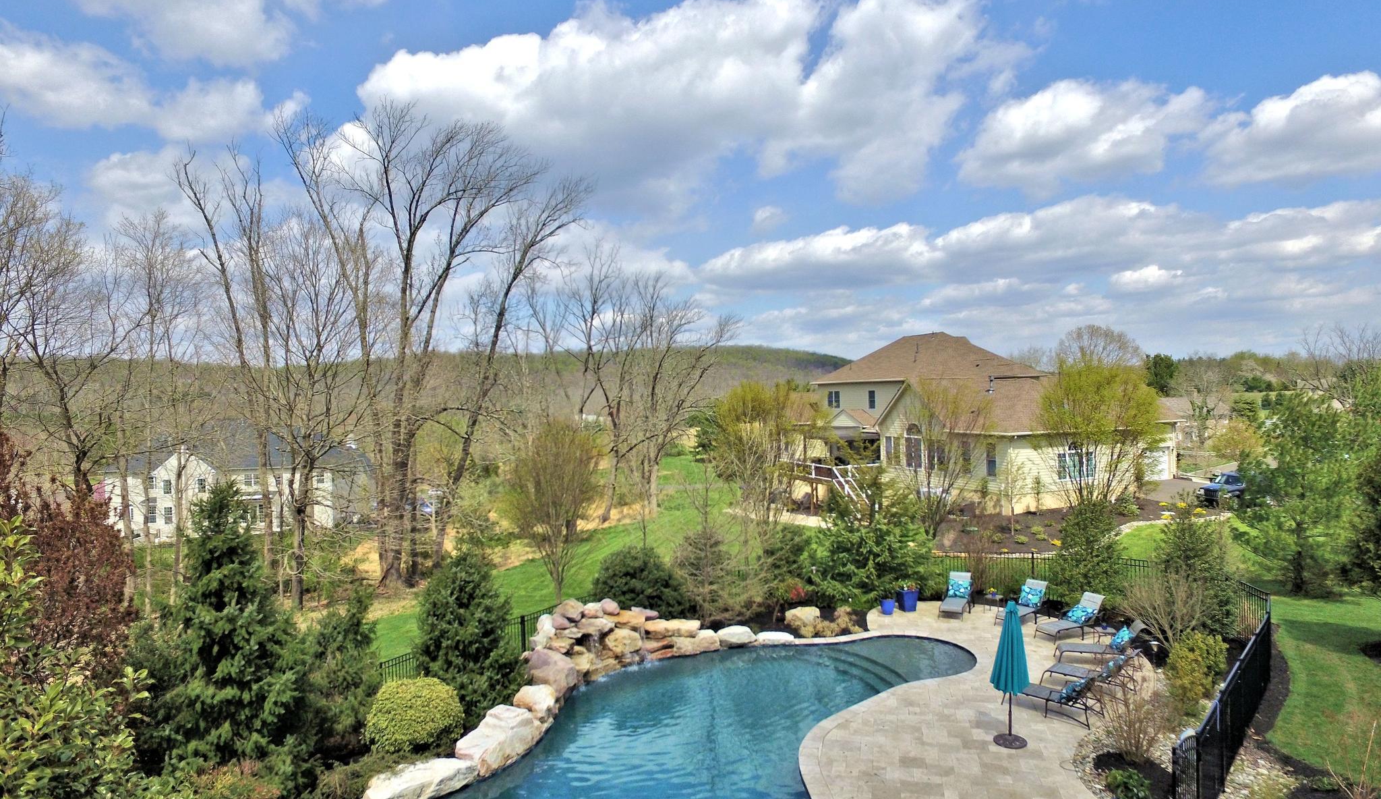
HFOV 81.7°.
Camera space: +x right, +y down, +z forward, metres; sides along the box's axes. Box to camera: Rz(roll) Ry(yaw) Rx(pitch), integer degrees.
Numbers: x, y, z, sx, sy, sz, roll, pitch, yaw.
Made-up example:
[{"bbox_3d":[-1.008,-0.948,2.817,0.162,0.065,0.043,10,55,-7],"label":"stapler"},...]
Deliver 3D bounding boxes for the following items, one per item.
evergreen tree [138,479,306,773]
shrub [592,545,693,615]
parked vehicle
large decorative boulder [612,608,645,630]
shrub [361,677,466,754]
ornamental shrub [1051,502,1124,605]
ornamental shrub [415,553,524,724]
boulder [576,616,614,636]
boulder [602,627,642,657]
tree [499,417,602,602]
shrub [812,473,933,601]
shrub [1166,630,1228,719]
[{"bbox_3d":[-7.480,3.526,12.731,2.650,4.450,2.600,-2,1,-31],"label":"evergreen tree"},{"bbox_3d":[-1.247,4.864,20.726,2.600,2.050,2.400,-1,0,0],"label":"shrub"},{"bbox_3d":[27.293,4.503,39.428,4.500,1.740,1.820,-1,0,-21],"label":"parked vehicle"},{"bbox_3d":[-1.466,5.200,18.851,0.820,0.420,0.650,-2,1,-5],"label":"large decorative boulder"},{"bbox_3d":[-5.113,5.747,14.800,1.820,1.076,1.750,-2,1,0],"label":"shrub"},{"bbox_3d":[11.132,4.390,22.400,2.050,3.053,2.000,-2,1,0],"label":"ornamental shrub"},{"bbox_3d":[-4.397,4.570,15.900,2.150,3.268,2.100,-2,1,0],"label":"ornamental shrub"},{"bbox_3d":[-2.166,5.140,18.100,0.860,0.340,0.600,-1,0,6],"label":"boulder"},{"bbox_3d":[-1.556,5.646,18.555,0.930,0.660,0.720,-2,1,-5],"label":"boulder"},{"bbox_3d":[-4.518,3.766,26.000,3.350,6.369,3.350,-2,1,0],"label":"tree"},{"bbox_3d":[5.226,3.981,23.441,3.600,3.600,3.400,-2,1,12],"label":"shrub"},{"bbox_3d":[9.455,4.932,14.951,1.180,1.350,1.100,-1,1,32],"label":"shrub"}]

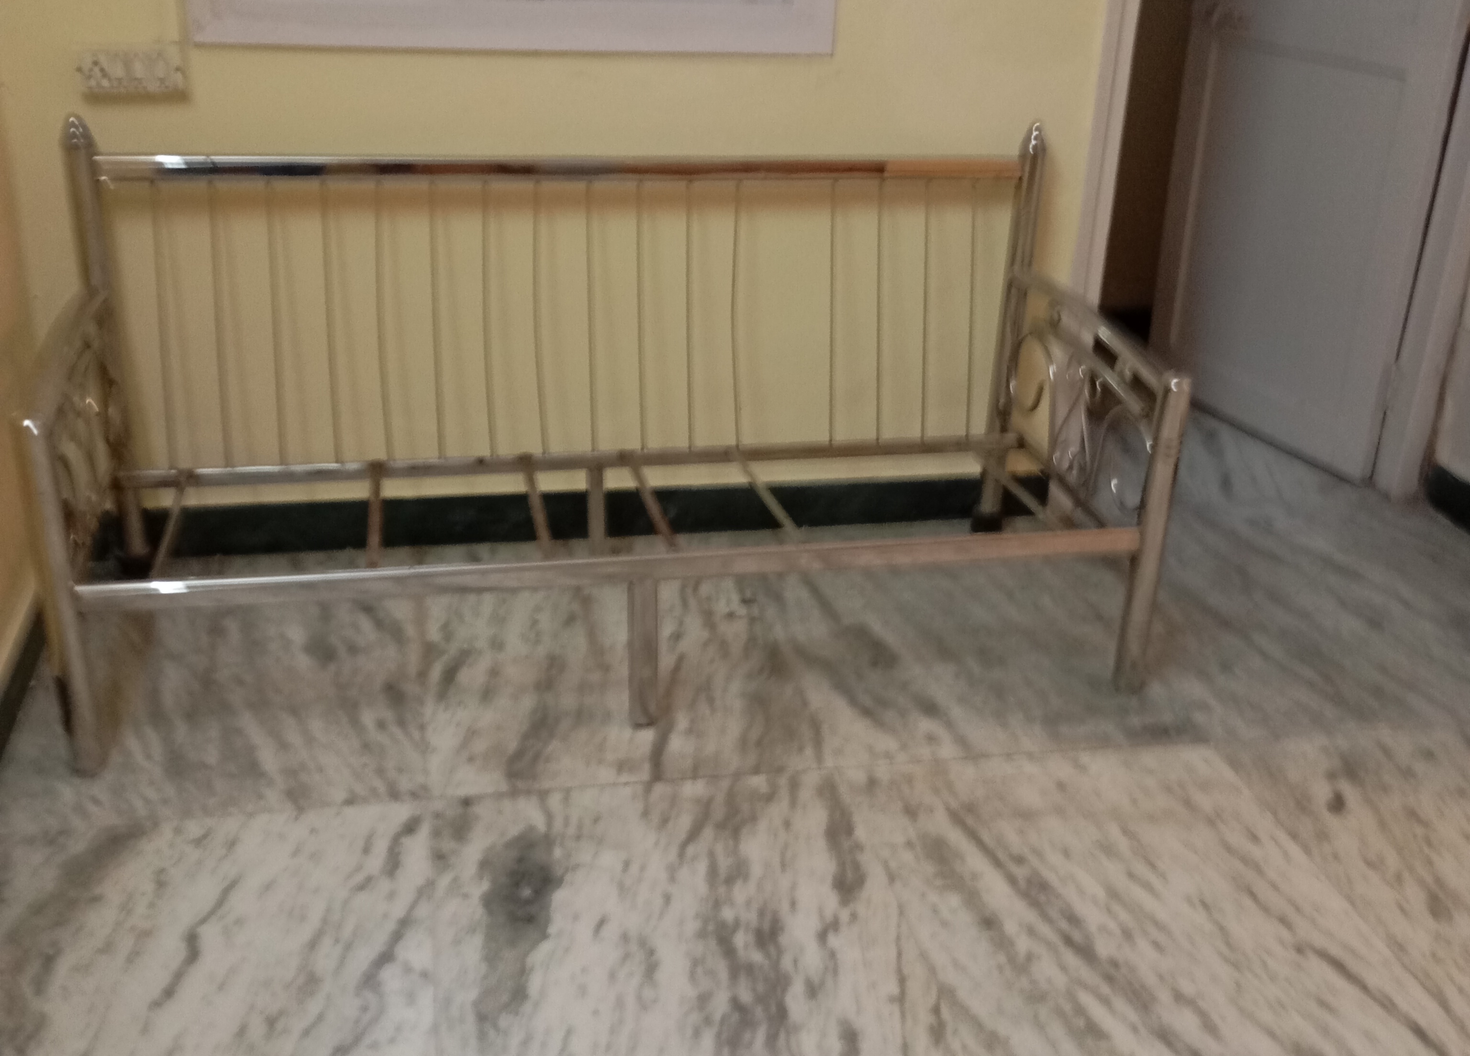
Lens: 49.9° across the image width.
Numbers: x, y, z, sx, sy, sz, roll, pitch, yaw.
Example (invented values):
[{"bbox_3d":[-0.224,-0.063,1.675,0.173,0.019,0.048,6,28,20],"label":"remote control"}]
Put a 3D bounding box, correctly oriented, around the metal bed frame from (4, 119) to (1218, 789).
[{"bbox_3d":[-0.217,-0.224,2.884,1.869,0.900,0.764,-3,24,-13],"label":"metal bed frame"}]

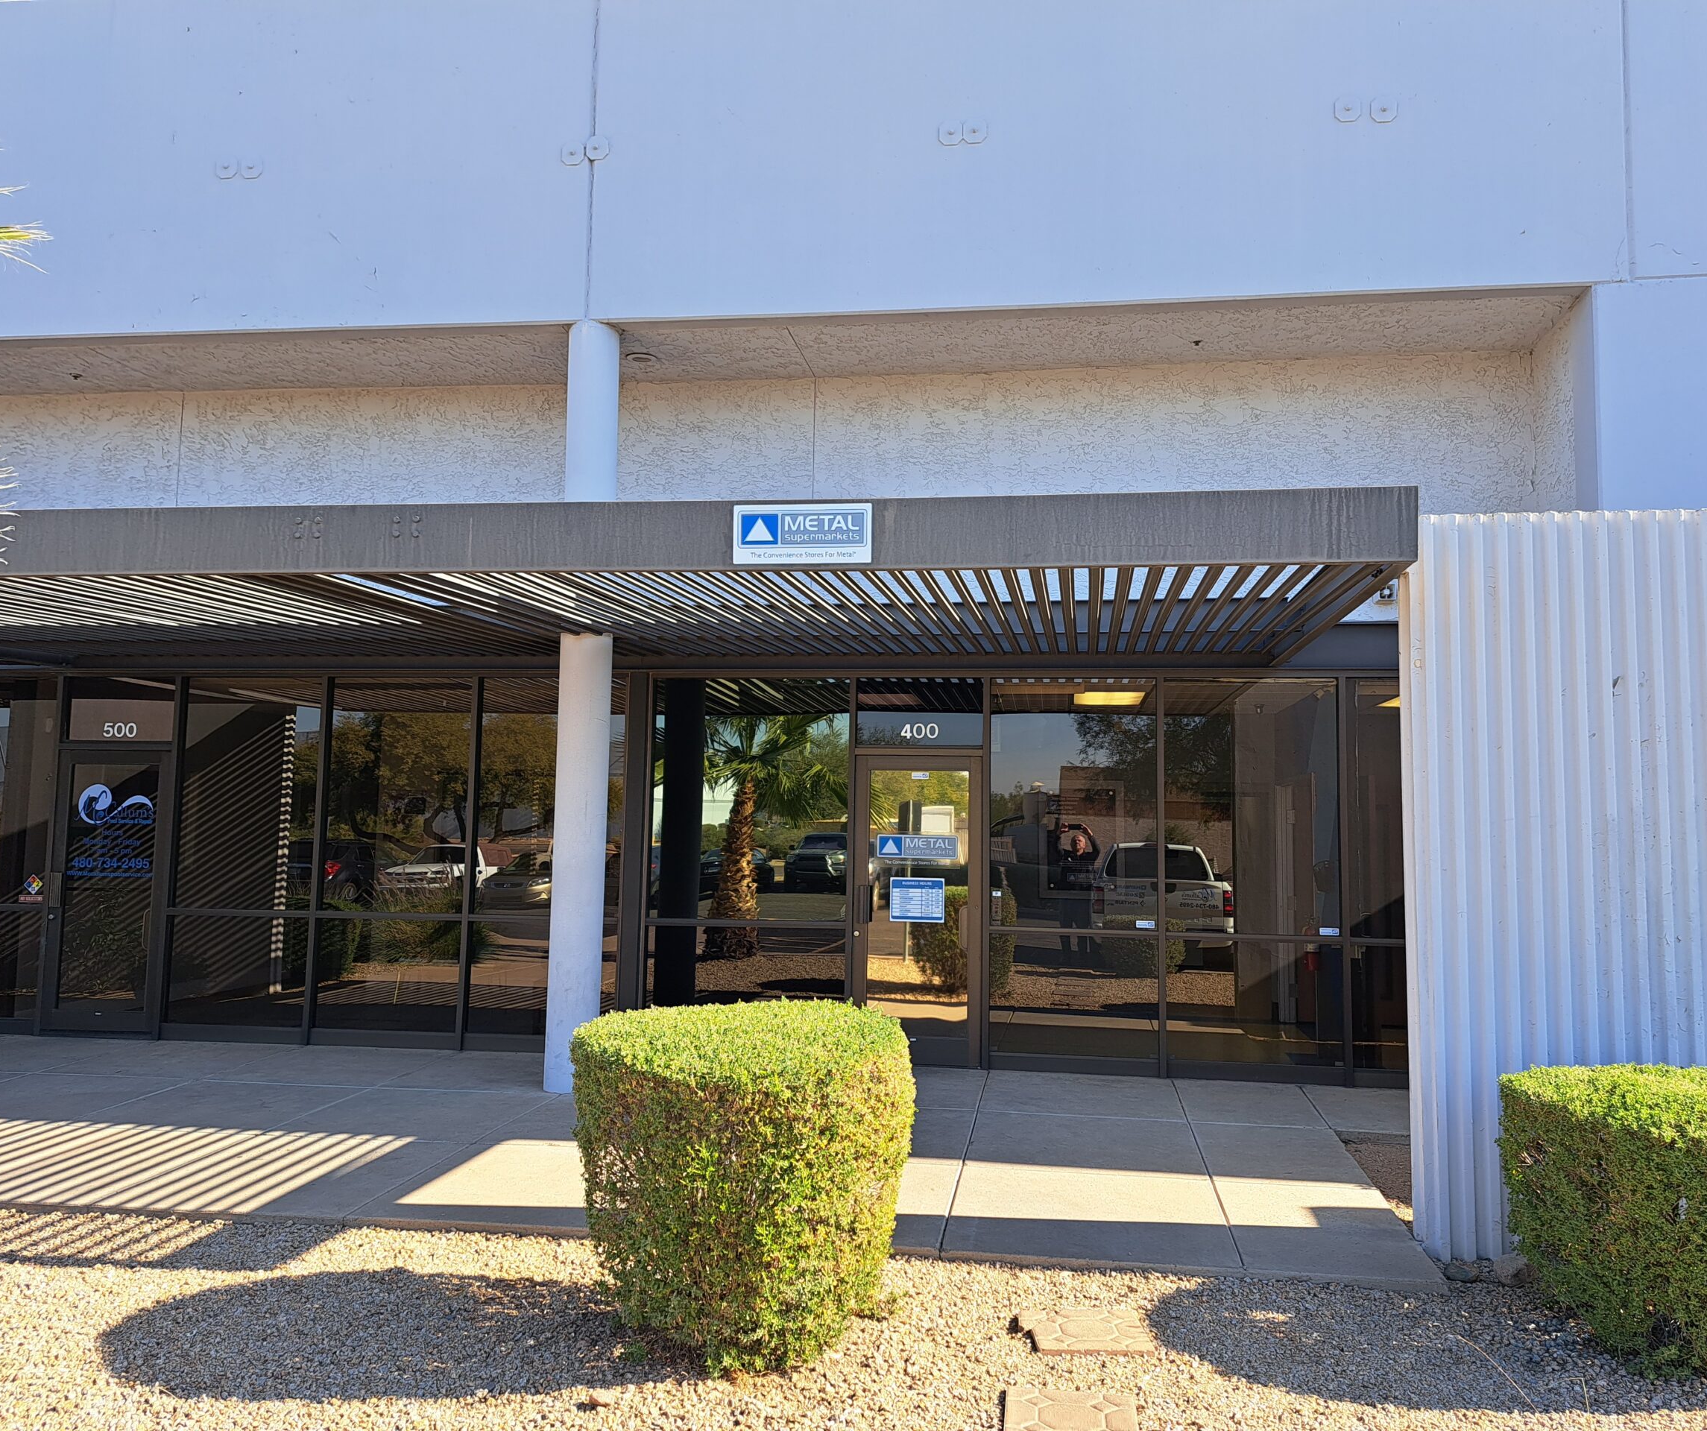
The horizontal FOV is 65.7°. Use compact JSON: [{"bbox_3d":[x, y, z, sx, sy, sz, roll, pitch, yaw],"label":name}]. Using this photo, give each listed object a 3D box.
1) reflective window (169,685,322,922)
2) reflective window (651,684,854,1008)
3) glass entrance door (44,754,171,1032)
[{"bbox_3d":[-4.560,0.611,9.974,1.116,1.772,0.060,0,-5,8],"label":"reflective window"},{"bbox_3d":[-0.765,1.050,9.495,1.467,2.653,0.060,0,-5,8],"label":"reflective window"},{"bbox_3d":[-5.670,1.336,10.055,0.916,2.130,0.050,0,-5,8],"label":"glass entrance door"}]

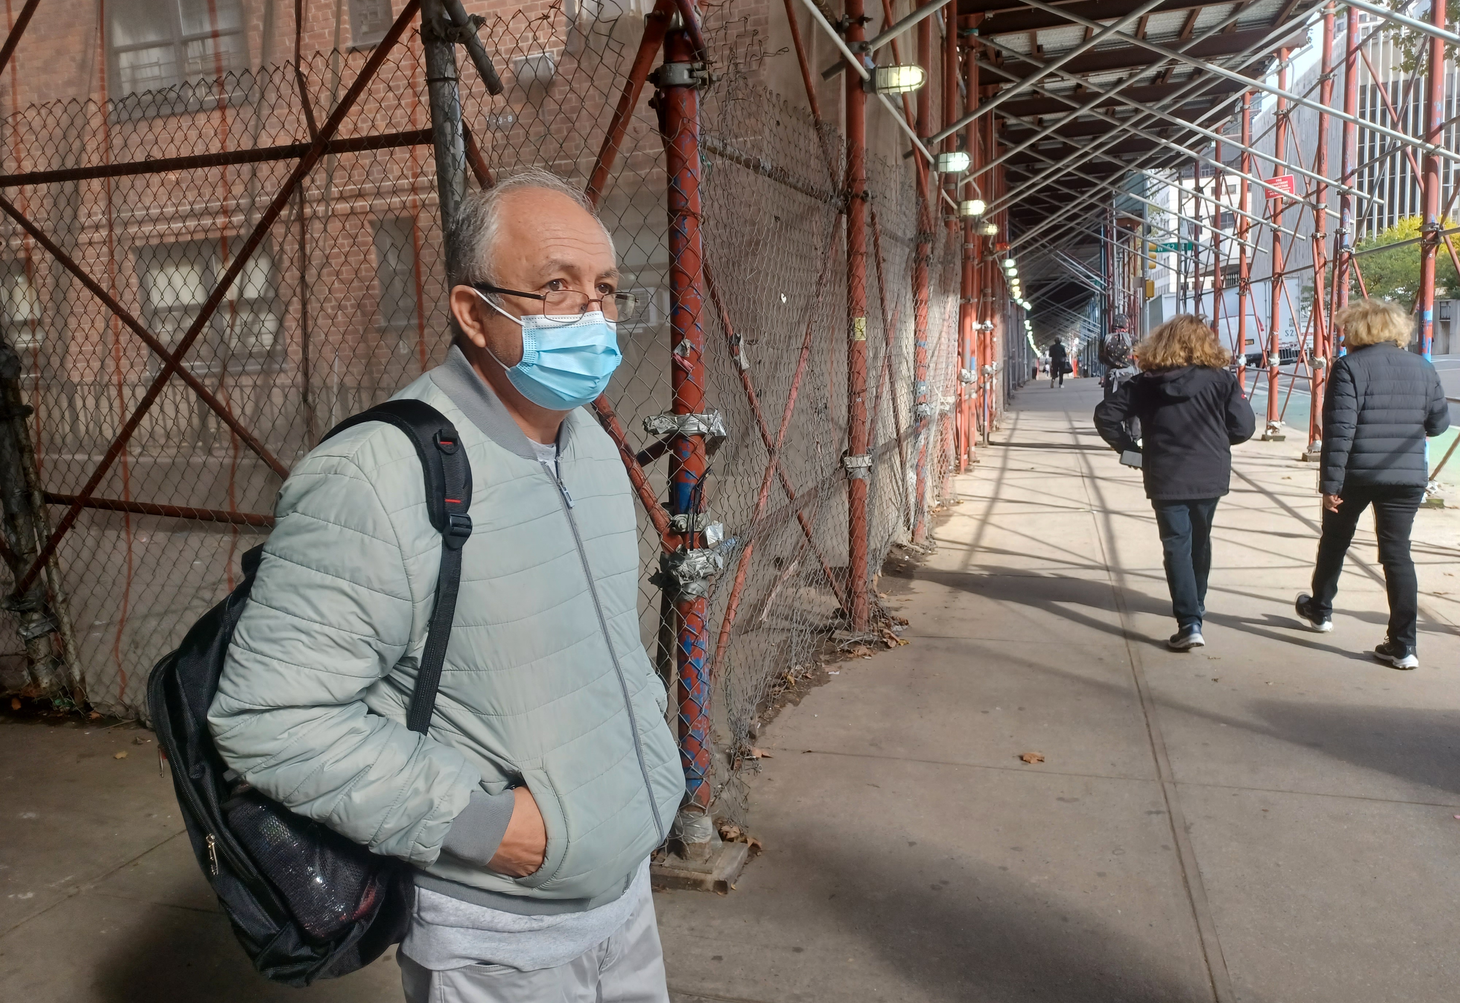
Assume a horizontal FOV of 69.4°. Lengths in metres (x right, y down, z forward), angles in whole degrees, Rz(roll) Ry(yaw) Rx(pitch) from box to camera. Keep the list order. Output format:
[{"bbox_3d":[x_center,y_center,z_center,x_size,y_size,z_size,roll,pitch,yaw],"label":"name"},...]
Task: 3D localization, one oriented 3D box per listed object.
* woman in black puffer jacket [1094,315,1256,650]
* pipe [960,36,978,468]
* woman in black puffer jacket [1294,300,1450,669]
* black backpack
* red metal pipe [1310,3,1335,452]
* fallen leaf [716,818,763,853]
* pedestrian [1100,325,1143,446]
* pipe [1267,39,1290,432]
[{"bbox_3d":[2.270,-0.123,5.345,0.760,1.630,0.500,-1,9,17],"label":"woman in black puffer jacket"},{"bbox_3d":[2.880,-2.903,12.653,0.110,5.084,0.110,2,8,17],"label":"pipe"},{"bbox_3d":[3.034,-0.109,4.959,0.580,1.660,0.620,-1,9,17],"label":"woman in black puffer jacket"},{"bbox_3d":[-0.485,0.205,1.250,0.340,0.600,0.330,3,10,37],"label":"black backpack"},{"bbox_3d":[7.194,-3.200,12.774,0.110,5.366,0.110,-1,9,17],"label":"red metal pipe"},{"bbox_3d":[0.035,1.032,3.251,0.140,0.055,0.120,-3,8,0],"label":"fallen leaf"},{"bbox_3d":[5.057,-1.437,13.608,0.580,1.780,0.450,-1,9,17],"label":"pedestrian"},{"bbox_3d":[8.061,-3.726,15.471,0.110,5.609,0.110,0,8,17],"label":"pipe"}]

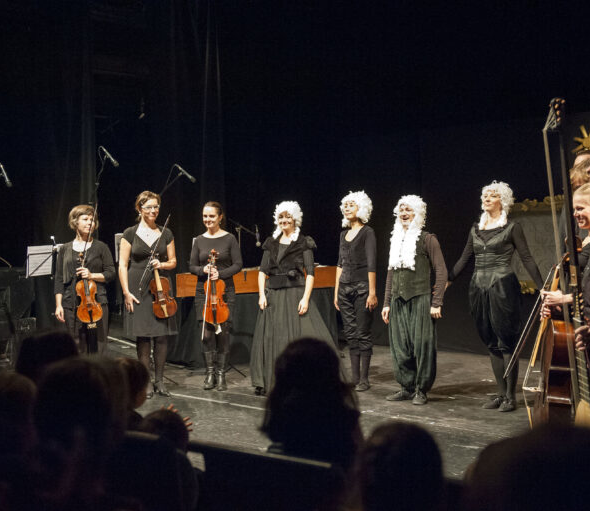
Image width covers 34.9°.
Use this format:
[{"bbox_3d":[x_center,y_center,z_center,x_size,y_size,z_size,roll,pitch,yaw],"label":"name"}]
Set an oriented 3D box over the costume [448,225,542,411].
[{"bbox_3d":[1.572,0.458,7.280,0.700,1.475,0.340,0,1,30],"label":"costume"}]

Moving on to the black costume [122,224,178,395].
[{"bbox_3d":[-1.221,0.461,7.870,0.450,1.426,0.300,0,1,-12],"label":"black costume"}]

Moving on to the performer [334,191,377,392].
[{"bbox_3d":[0.536,0.309,8.170,0.410,1.751,0.300,0,1,32],"label":"performer"}]

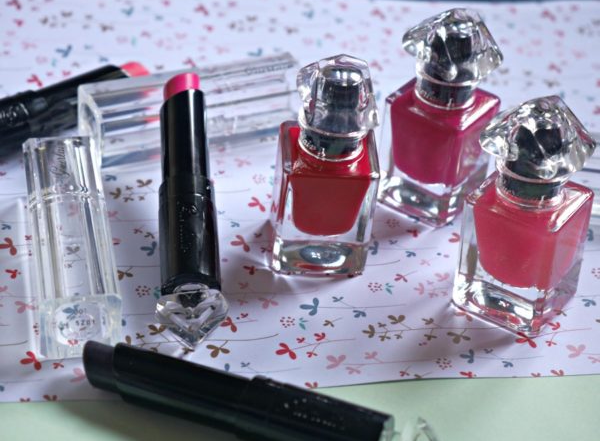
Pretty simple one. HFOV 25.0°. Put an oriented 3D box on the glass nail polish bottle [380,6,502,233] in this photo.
[{"bbox_3d":[0.046,-0.035,0.429,0.029,0.065,0.028,24,36,27],"label":"glass nail polish bottle"}]

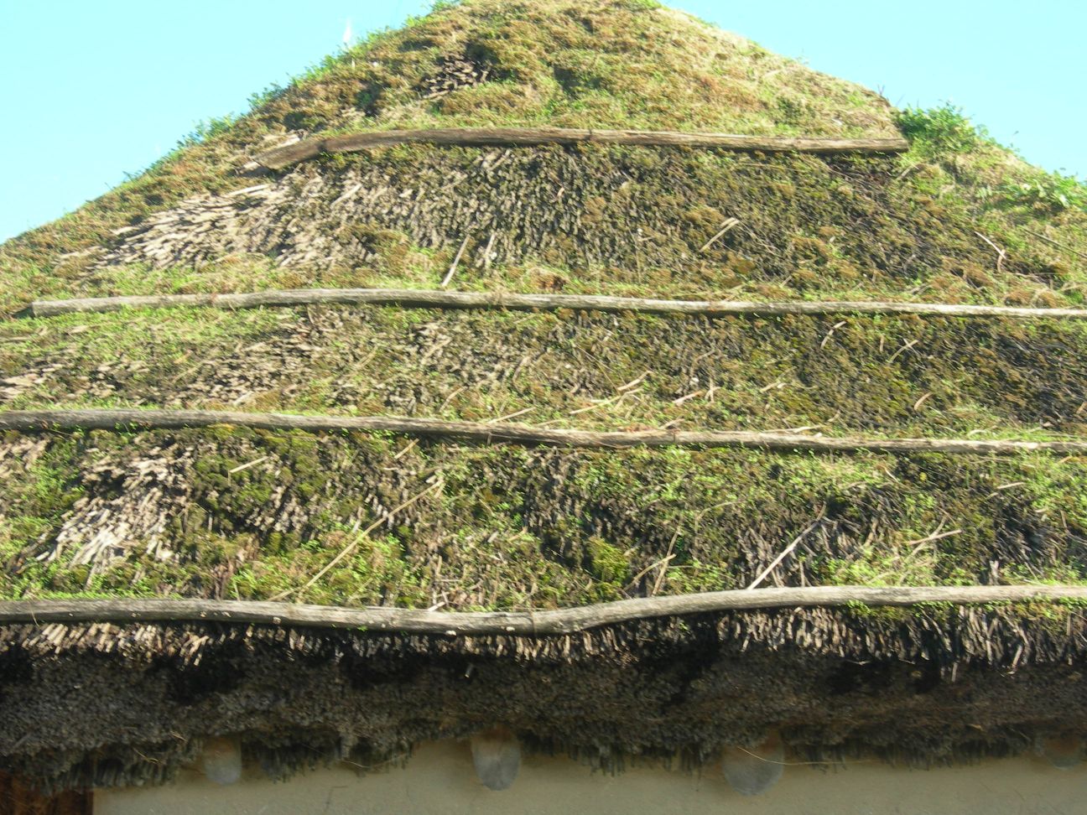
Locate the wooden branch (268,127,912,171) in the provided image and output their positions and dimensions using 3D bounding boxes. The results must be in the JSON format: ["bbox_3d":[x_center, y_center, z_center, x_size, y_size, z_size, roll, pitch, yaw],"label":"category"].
[{"bbox_3d":[0.126,-0.850,9.400,2.145,0.110,0.120,-2,-10,-4],"label":"wooden branch"}]

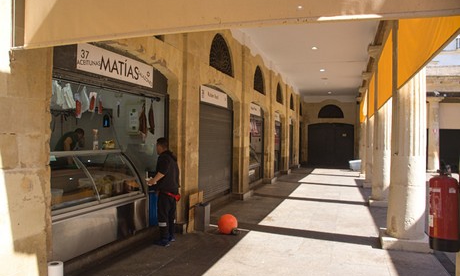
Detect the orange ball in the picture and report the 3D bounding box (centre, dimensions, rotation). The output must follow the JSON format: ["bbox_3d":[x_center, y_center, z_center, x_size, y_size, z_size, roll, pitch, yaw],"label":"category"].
[{"bbox_3d":[-0.028,1.510,6.080,0.340,0.340,0.340,0,0,0],"label":"orange ball"}]

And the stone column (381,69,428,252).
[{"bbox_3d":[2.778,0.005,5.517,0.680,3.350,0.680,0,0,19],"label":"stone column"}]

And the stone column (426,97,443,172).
[{"bbox_3d":[10.162,-0.160,17.136,0.640,3.680,0.640,0,0,19],"label":"stone column"}]

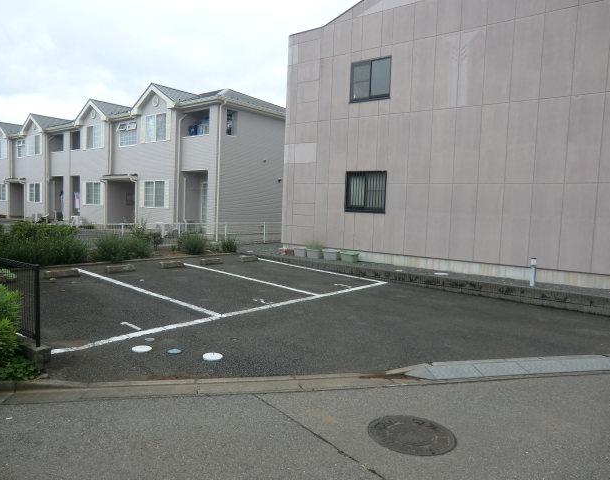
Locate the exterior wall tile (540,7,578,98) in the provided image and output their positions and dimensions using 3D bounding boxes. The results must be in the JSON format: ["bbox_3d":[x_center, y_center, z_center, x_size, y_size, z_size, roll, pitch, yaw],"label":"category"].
[{"bbox_3d":[5.386,-3.943,9.433,0.600,1.808,0.050,5,6,37],"label":"exterior wall tile"}]

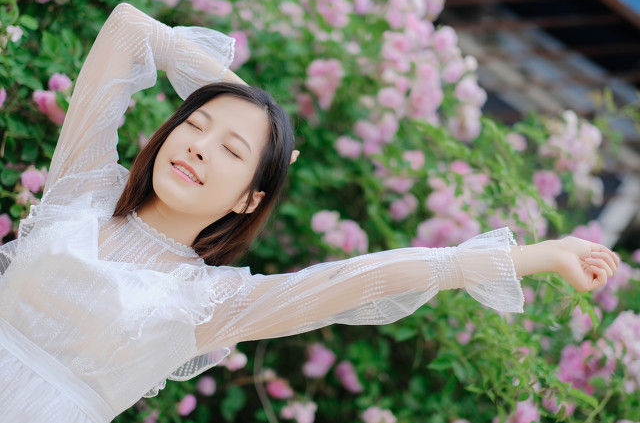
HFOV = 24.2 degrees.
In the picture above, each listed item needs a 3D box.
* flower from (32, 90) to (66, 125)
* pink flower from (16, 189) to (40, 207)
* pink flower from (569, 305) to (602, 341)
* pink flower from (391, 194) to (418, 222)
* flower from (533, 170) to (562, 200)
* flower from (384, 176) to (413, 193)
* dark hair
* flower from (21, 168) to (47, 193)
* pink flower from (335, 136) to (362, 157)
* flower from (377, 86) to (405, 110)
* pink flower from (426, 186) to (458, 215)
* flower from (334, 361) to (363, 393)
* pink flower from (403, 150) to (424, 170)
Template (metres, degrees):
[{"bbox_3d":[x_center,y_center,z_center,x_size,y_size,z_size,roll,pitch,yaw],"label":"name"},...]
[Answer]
[{"bbox_3d":[-0.435,-0.167,2.400,0.061,0.040,0.040,56,9,0],"label":"flower"},{"bbox_3d":[-0.470,-0.023,2.409,0.037,0.029,0.029,32,0,-7],"label":"pink flower"},{"bbox_3d":[0.507,0.212,2.850,0.063,0.069,0.059,30,-4,11],"label":"pink flower"},{"bbox_3d":[0.158,-0.007,2.800,0.041,0.054,0.041,33,-1,3],"label":"pink flower"},{"bbox_3d":[0.457,-0.052,3.000,0.058,0.058,0.047,30,-3,7],"label":"flower"},{"bbox_3d":[0.145,-0.050,2.761,0.048,0.033,0.037,32,0,-7],"label":"flower"},{"bbox_3d":[-0.149,-0.059,2.090,0.195,0.250,0.205,27,-11,22],"label":"dark hair"},{"bbox_3d":[-0.457,-0.049,2.380,0.040,0.038,0.035,33,-1,5],"label":"flower"},{"bbox_3d":[0.053,-0.118,2.762,0.050,0.039,0.041,32,0,-7],"label":"pink flower"},{"bbox_3d":[0.133,-0.213,2.812,0.051,0.045,0.041,32,0,-7],"label":"flower"},{"bbox_3d":[0.242,-0.022,2.950,0.065,0.059,0.053,31,-3,4],"label":"pink flower"},{"bbox_3d":[0.050,0.289,2.620,0.058,0.032,0.033,60,3,0],"label":"flower"},{"bbox_3d":[0.188,-0.102,3.000,0.044,0.042,0.037,31,-3,2],"label":"pink flower"}]

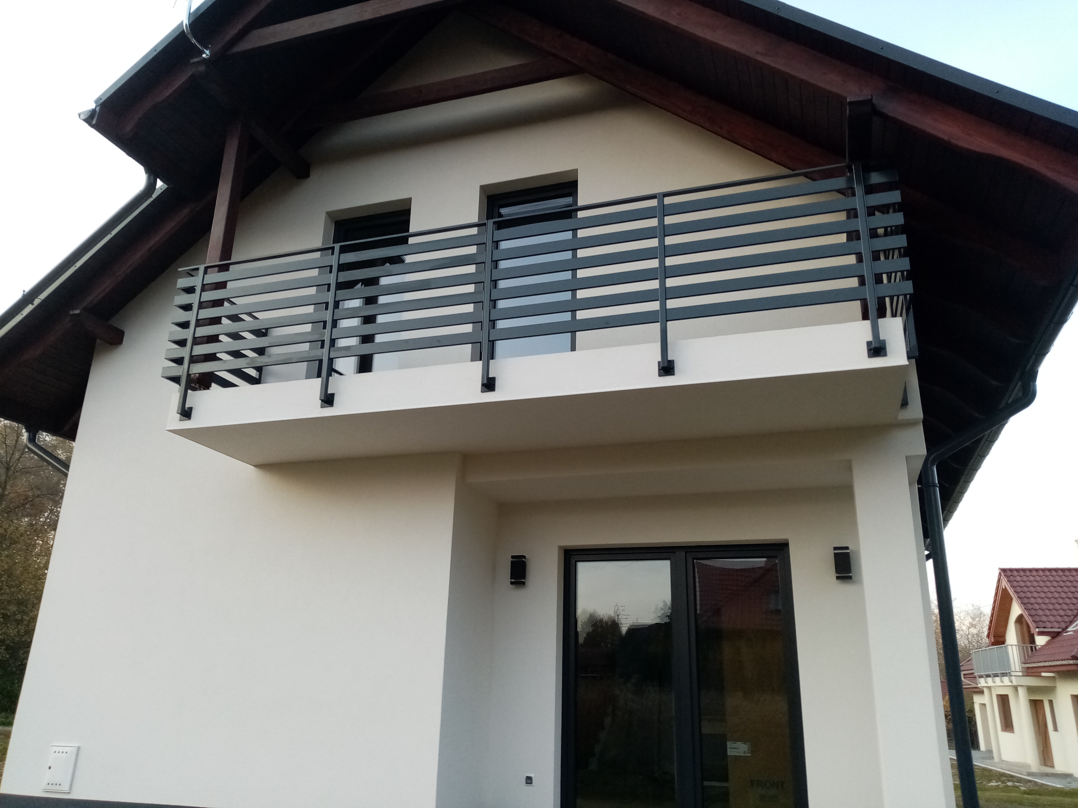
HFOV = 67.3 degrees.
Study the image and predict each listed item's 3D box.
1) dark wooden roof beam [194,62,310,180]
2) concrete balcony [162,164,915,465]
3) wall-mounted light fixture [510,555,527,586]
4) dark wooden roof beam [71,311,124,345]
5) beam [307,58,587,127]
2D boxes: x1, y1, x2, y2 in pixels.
[{"bbox_3d":[-2.644,-2.614,7.572,0.135,0.155,1.580,-5,-19,18],"label":"dark wooden roof beam"},{"bbox_3d":[-0.207,-0.489,6.168,5.456,1.358,1.255,-5,-19,18],"label":"concrete balcony"},{"bbox_3d":[-0.177,1.473,7.137,0.114,0.242,0.090,-5,-19,18],"label":"wall-mounted light fixture"},{"bbox_3d":[-4.455,-0.766,8.152,0.150,0.155,0.550,-5,-19,18],"label":"dark wooden roof beam"},{"bbox_3d":[-0.989,-2.864,7.469,2.883,0.211,0.060,-5,-19,18],"label":"beam"}]

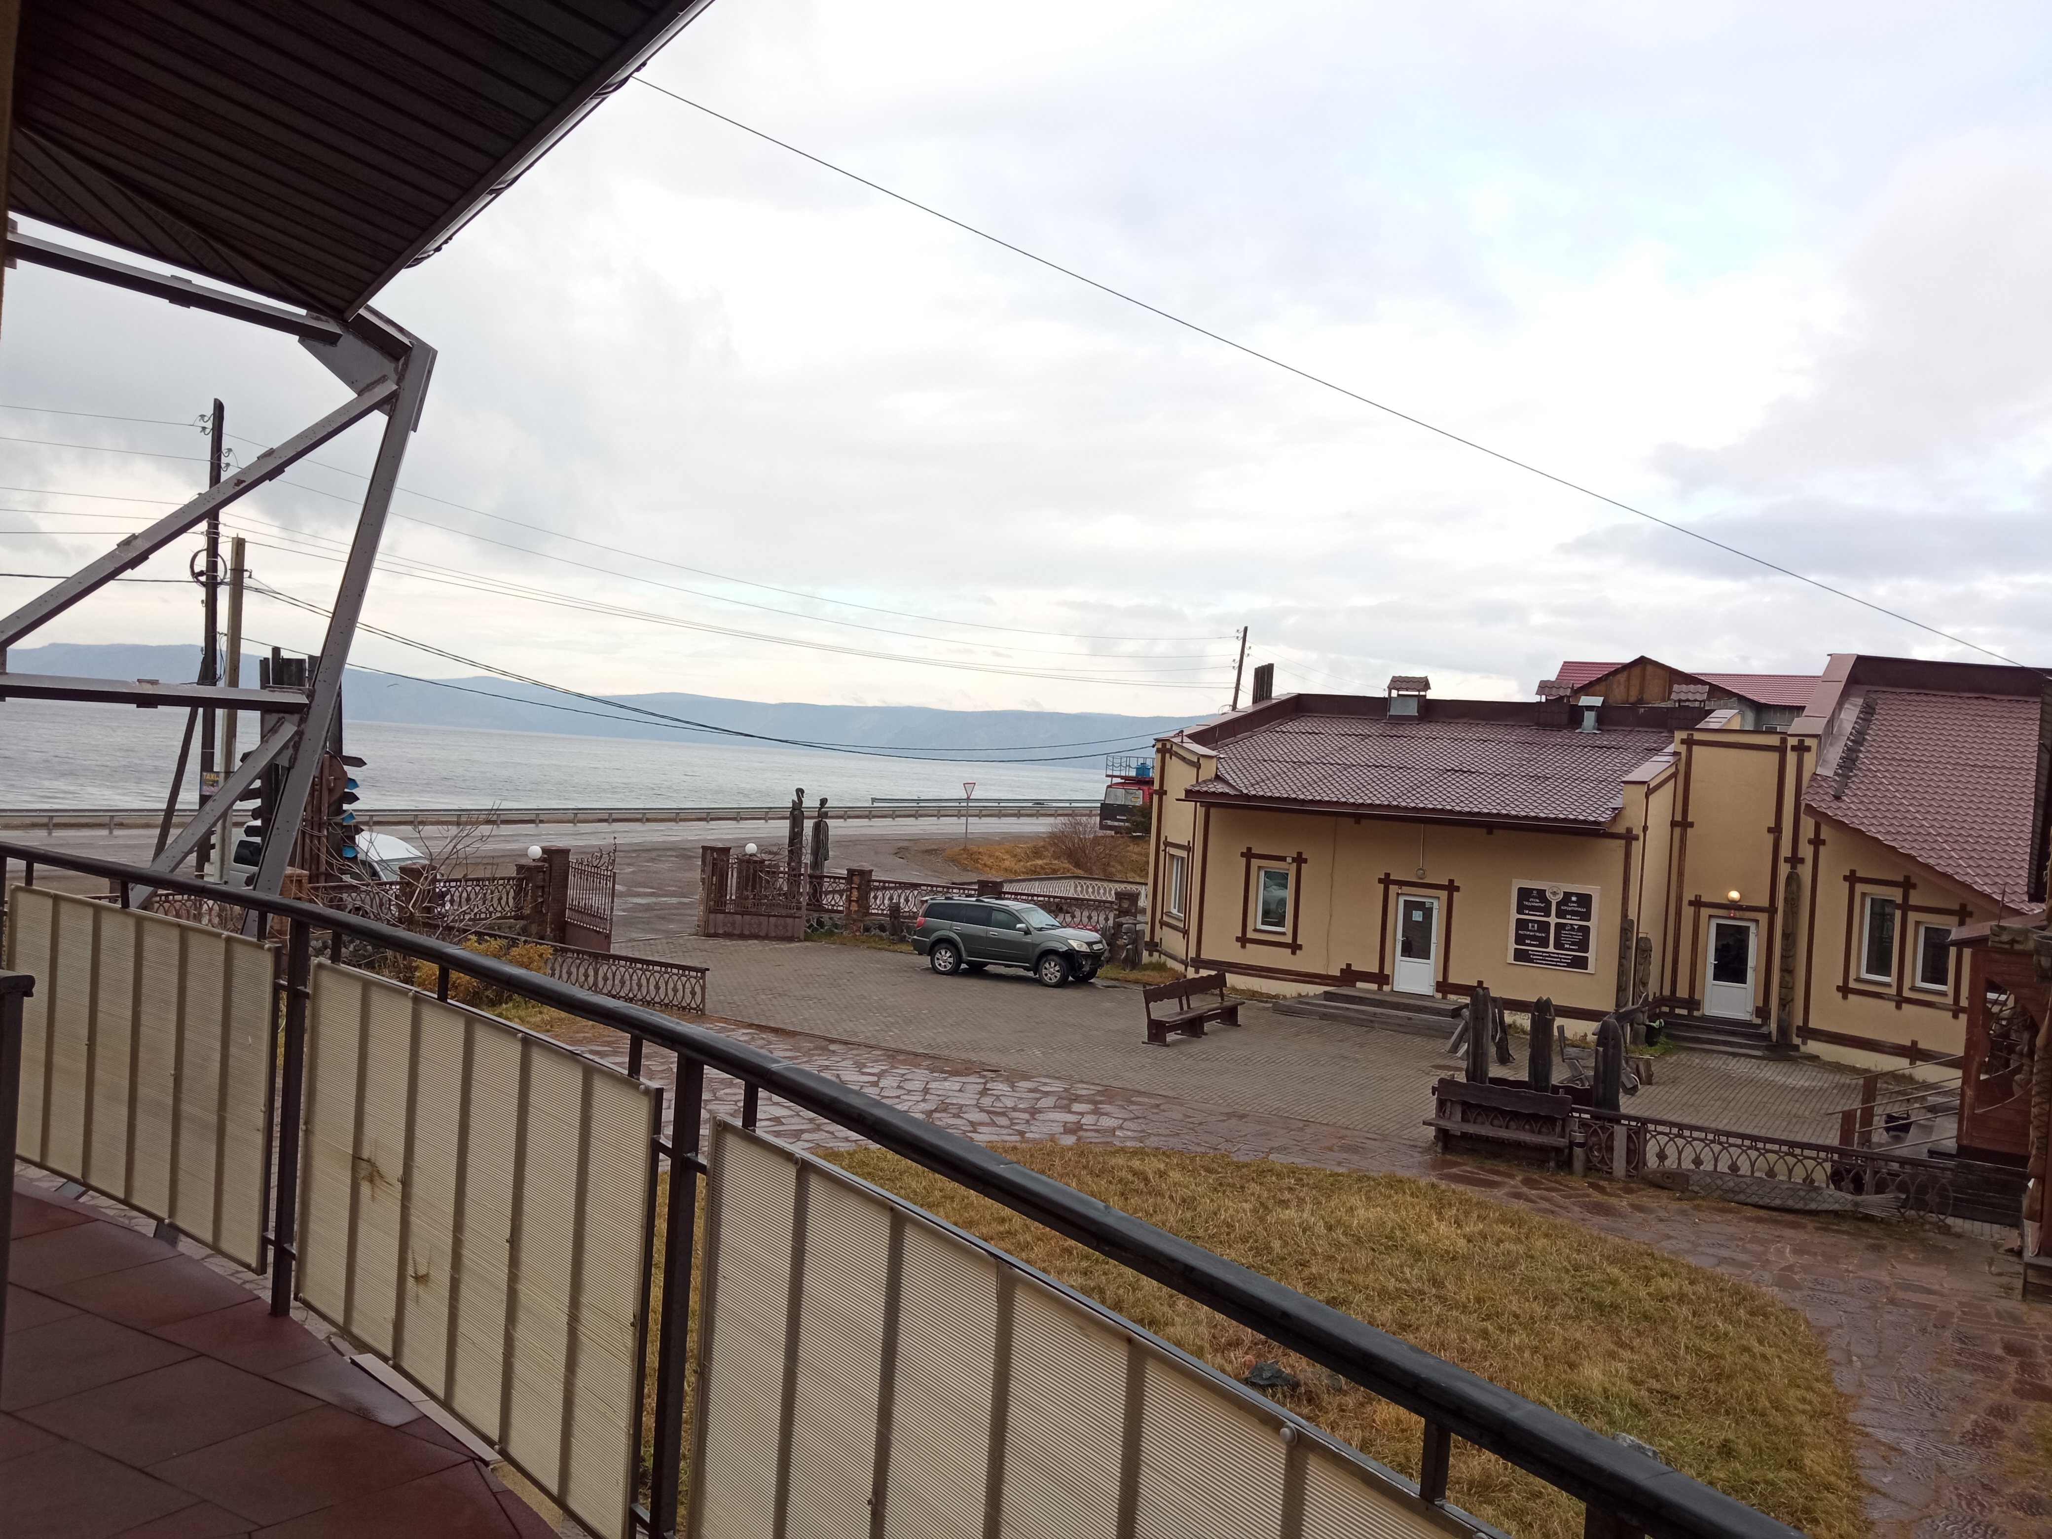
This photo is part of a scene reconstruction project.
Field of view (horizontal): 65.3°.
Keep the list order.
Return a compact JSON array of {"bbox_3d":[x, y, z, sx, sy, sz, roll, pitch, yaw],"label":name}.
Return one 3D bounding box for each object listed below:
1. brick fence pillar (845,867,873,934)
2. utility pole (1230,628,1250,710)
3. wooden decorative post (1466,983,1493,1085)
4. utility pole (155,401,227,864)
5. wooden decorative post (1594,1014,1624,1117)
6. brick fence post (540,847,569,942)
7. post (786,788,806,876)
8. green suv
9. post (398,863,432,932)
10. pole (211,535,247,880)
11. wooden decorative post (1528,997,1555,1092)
[{"bbox_3d":[-4.477,3.458,42.296,0.490,1.800,0.490,4,0,20],"label":"brick fence pillar"},{"bbox_3d":[9.261,-0.723,72.993,0.240,11.670,0.240,8,0,0],"label":"utility pole"},{"bbox_3d":[6.256,4.136,22.128,0.290,2.320,0.260,3,0,22],"label":"wooden decorative post"},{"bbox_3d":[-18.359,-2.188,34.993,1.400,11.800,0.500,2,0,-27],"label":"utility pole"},{"bbox_3d":[7.788,4.349,21.429,0.340,2.090,0.290,3,0,22],"label":"wooden decorative post"},{"bbox_3d":[-11.004,2.978,37.328,0.480,2.330,0.480,4,1,39],"label":"brick fence post"},{"bbox_3d":[-6.519,2.442,45.522,0.360,3.820,0.340,4,0,22],"label":"post"},{"bbox_3d":[-0.328,3.912,36.917,4.600,1.760,1.830,4,0,24],"label":"green suv"},{"bbox_3d":[-13.716,3.084,35.930,0.510,1.820,0.510,4,0,33],"label":"post"},{"bbox_3d":[-17.122,-0.613,34.304,0.280,8.810,0.280,3,0,-27],"label":"pole"},{"bbox_3d":[6.969,4.222,21.778,0.290,2.240,0.260,3,0,22],"label":"wooden decorative post"}]

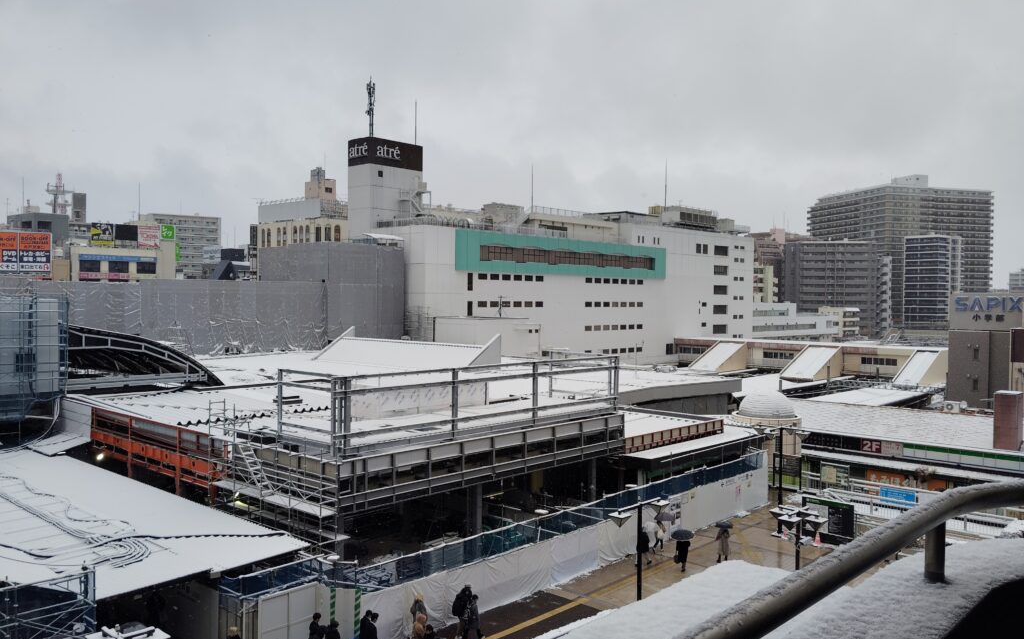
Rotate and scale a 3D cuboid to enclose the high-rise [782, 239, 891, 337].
[{"bbox_3d":[118.126,-9.763,305.717,34.500,37.500,15.000,1,1,10],"label":"high-rise"}]

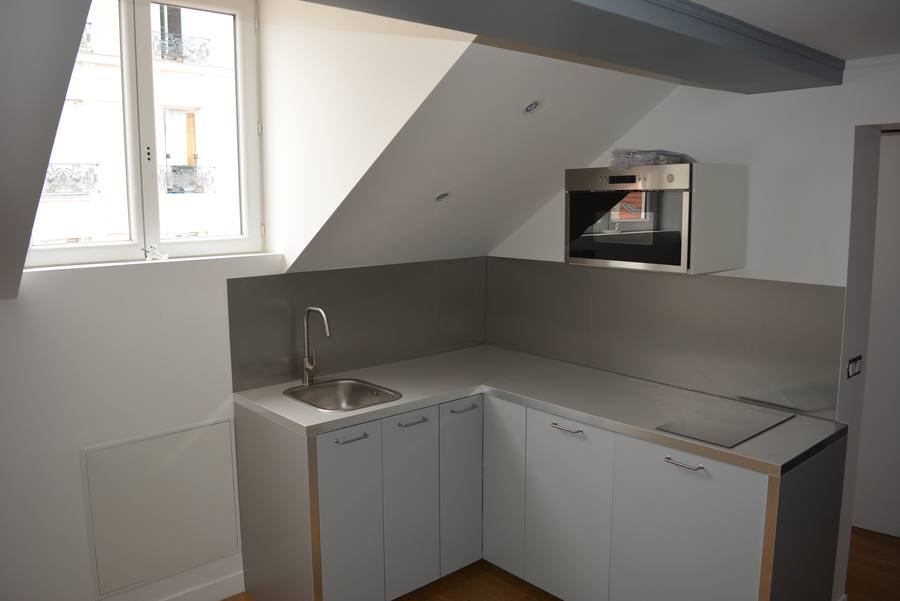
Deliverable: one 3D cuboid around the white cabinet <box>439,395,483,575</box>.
[{"bbox_3d":[-0.135,0.808,3.280,0.263,0.803,0.580,-7,10,-41],"label":"white cabinet"}]

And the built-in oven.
[{"bbox_3d":[0.827,-0.345,2.810,0.380,0.395,0.574,-7,10,-41],"label":"built-in oven"}]

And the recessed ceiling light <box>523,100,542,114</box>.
[{"bbox_3d":[0.315,-0.746,2.598,0.082,0.030,0.082,-7,-24,-41],"label":"recessed ceiling light"}]

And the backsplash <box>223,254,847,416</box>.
[{"bbox_3d":[0.259,0.180,2.723,1.533,0.506,1.894,-7,10,-41],"label":"backsplash"}]

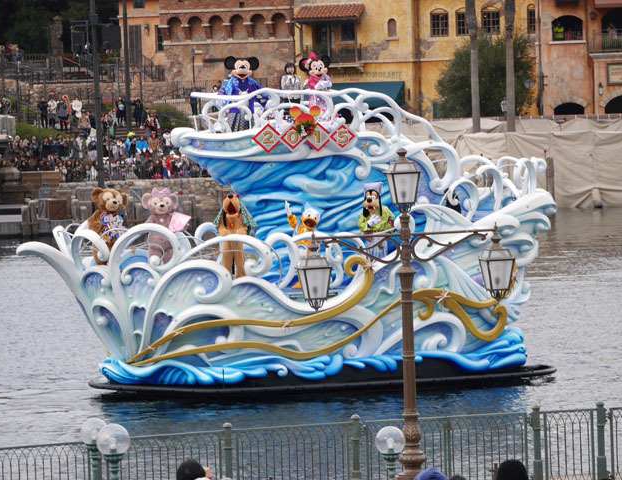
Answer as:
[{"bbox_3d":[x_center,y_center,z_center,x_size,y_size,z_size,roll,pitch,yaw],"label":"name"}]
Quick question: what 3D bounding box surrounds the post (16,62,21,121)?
[{"bbox_3d":[-16.128,-8.174,210.000,0.200,3.446,0.200,-2,2,0],"label":"post"}]

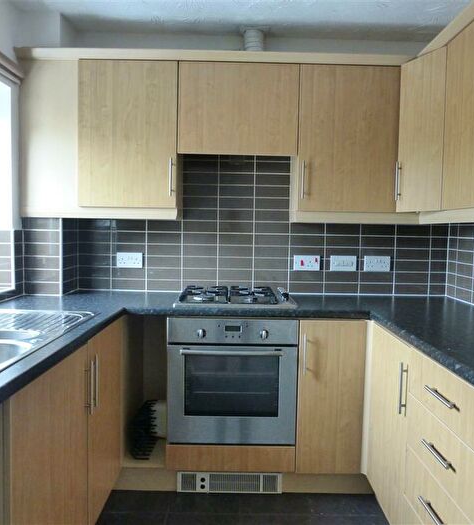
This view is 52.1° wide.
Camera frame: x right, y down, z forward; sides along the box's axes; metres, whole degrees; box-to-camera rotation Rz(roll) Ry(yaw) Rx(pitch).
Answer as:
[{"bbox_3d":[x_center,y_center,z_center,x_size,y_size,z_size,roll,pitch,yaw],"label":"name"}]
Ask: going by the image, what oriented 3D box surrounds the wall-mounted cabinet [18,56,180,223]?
[{"bbox_3d":[-0.679,-0.616,2.579,0.775,0.774,0.360,1,4,0],"label":"wall-mounted cabinet"}]

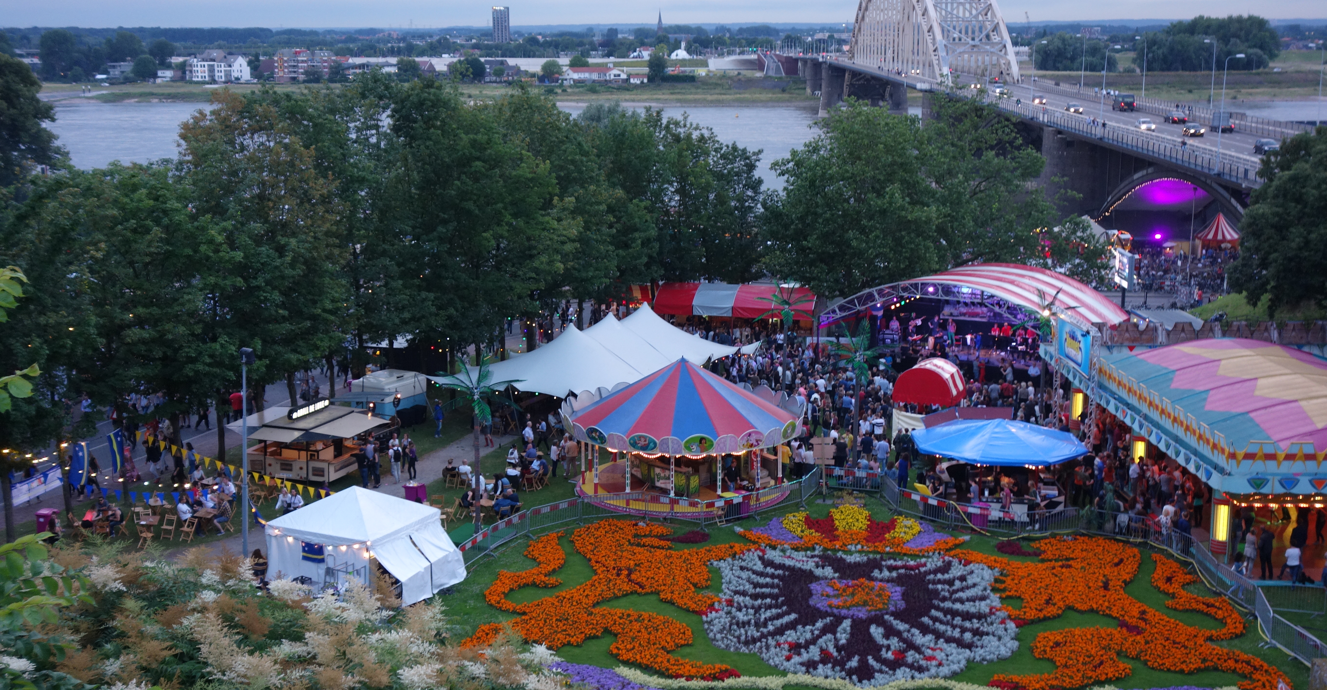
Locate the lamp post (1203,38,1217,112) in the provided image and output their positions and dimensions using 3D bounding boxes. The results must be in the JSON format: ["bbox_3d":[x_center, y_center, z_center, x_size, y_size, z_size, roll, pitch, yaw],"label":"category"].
[{"bbox_3d":[75.849,-37.127,221.031,1.750,10.400,0.350,0,11,1],"label":"lamp post"}]

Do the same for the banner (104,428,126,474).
[{"bbox_3d":[-21.087,4.091,61.000,0.150,1.550,0.950,7,13,31],"label":"banner"}]

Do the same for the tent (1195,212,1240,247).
[{"bbox_3d":[62.407,-12.557,178.476,5.100,4.800,5.100,4,12,21],"label":"tent"}]

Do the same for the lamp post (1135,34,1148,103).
[{"bbox_3d":[75.901,-43.829,253.031,1.750,10.400,0.350,0,11,1],"label":"lamp post"}]

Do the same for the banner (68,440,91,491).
[{"bbox_3d":[-21.194,4.346,57.500,0.750,1.620,0.150,-5,12,-23],"label":"banner"}]

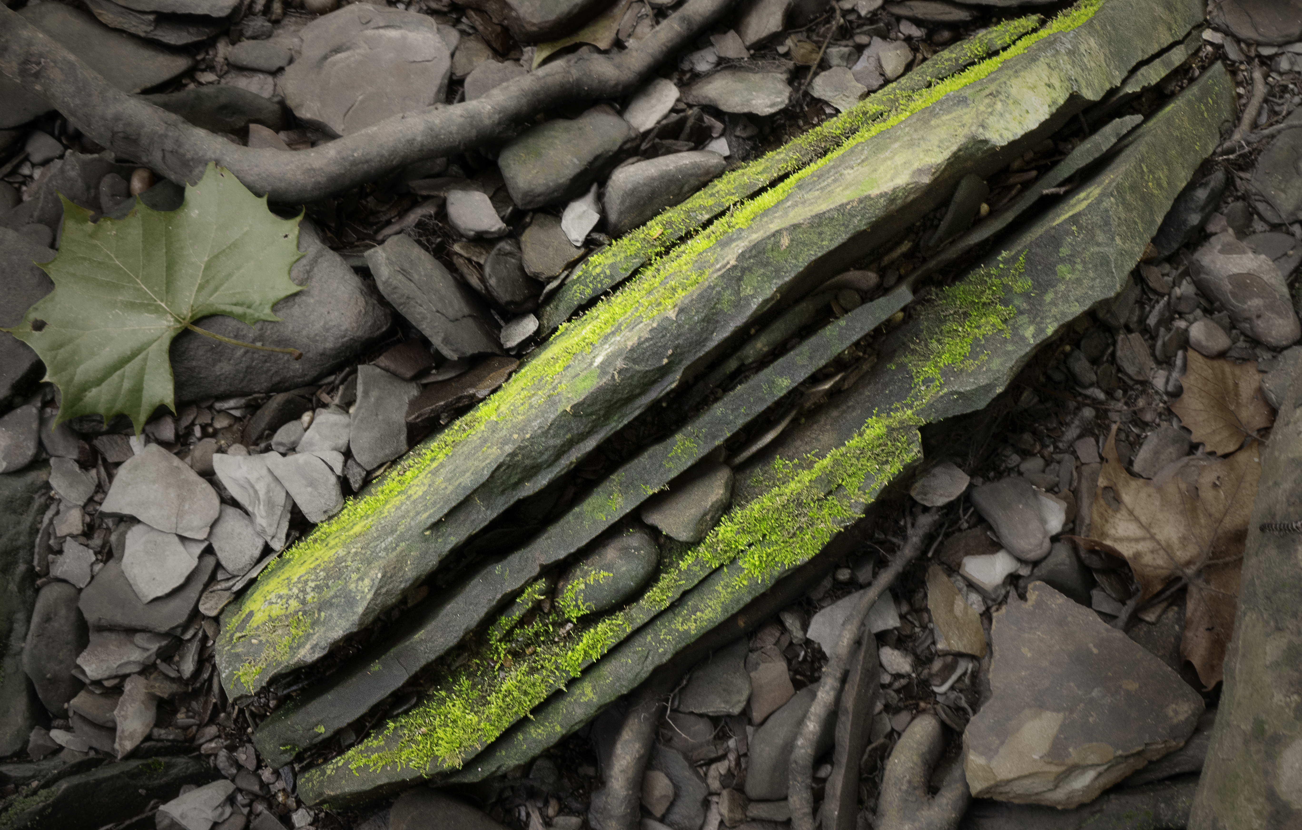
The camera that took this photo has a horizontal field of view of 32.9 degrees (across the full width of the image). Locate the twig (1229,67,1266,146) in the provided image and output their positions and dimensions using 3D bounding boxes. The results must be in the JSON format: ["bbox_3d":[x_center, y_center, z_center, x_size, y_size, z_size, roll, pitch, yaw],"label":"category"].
[{"bbox_3d":[0.409,-0.209,1.504,0.013,0.011,0.072,18,60,11],"label":"twig"}]

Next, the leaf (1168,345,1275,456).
[{"bbox_3d":[0.356,-0.006,1.373,0.063,0.018,0.075,12,59,7],"label":"leaf"}]

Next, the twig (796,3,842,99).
[{"bbox_3d":[0.118,-0.252,1.526,0.014,0.020,0.094,15,59,9],"label":"twig"}]

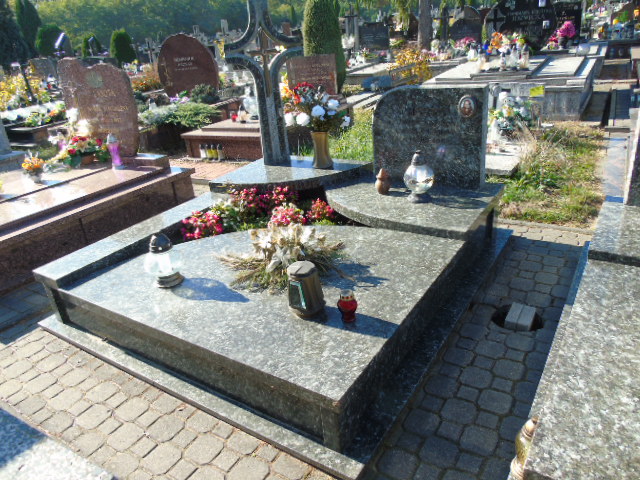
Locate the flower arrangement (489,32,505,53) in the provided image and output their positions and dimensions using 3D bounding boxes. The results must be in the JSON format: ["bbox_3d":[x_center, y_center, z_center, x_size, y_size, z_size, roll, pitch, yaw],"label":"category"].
[{"bbox_3d":[3.215,-3.598,8.419,0.300,0.380,0.300,3,26,20],"label":"flower arrangement"}]

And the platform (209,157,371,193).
[{"bbox_3d":[-0.240,-0.536,3.905,1.060,0.065,0.920,11,28,31],"label":"platform"}]

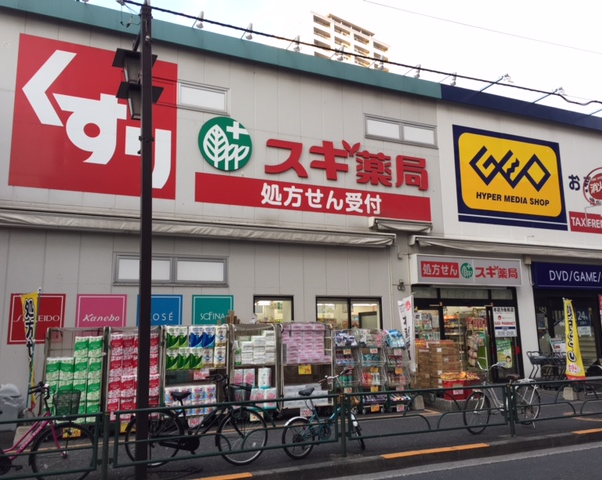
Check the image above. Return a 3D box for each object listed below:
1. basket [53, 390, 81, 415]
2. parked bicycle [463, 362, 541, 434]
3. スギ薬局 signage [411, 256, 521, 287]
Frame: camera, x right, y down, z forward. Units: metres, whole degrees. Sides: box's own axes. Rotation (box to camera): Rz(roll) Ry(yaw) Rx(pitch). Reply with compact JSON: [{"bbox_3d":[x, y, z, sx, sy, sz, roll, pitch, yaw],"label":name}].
[{"bbox_3d":[-2.565,1.797,5.892,0.280,0.280,0.350,3,-11,-25],"label":"basket"},{"bbox_3d":[3.308,2.543,8.807,1.760,1.070,0.570,4,-11,-29],"label":"parked bicycle"},{"bbox_3d":[4.471,0.850,14.201,3.550,0.740,0.220,3,-11,-25],"label":"スギ薬局 signage"}]

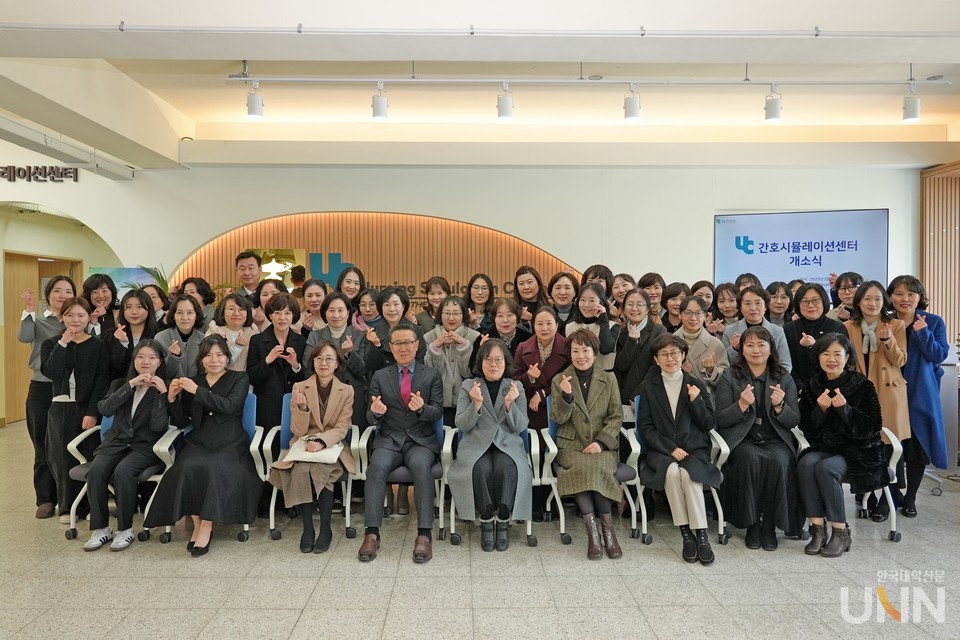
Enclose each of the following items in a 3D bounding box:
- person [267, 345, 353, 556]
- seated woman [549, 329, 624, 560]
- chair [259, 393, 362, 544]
[{"bbox_3d":[-1.044,0.744,4.199,0.500,1.210,0.690,0,1,-8],"label":"person"},{"bbox_3d":[0.658,0.708,4.120,0.480,1.299,0.670,0,1,4],"label":"seated woman"},{"bbox_3d":[-1.077,0.926,4.333,0.610,0.840,0.570,0,1,-5],"label":"chair"}]

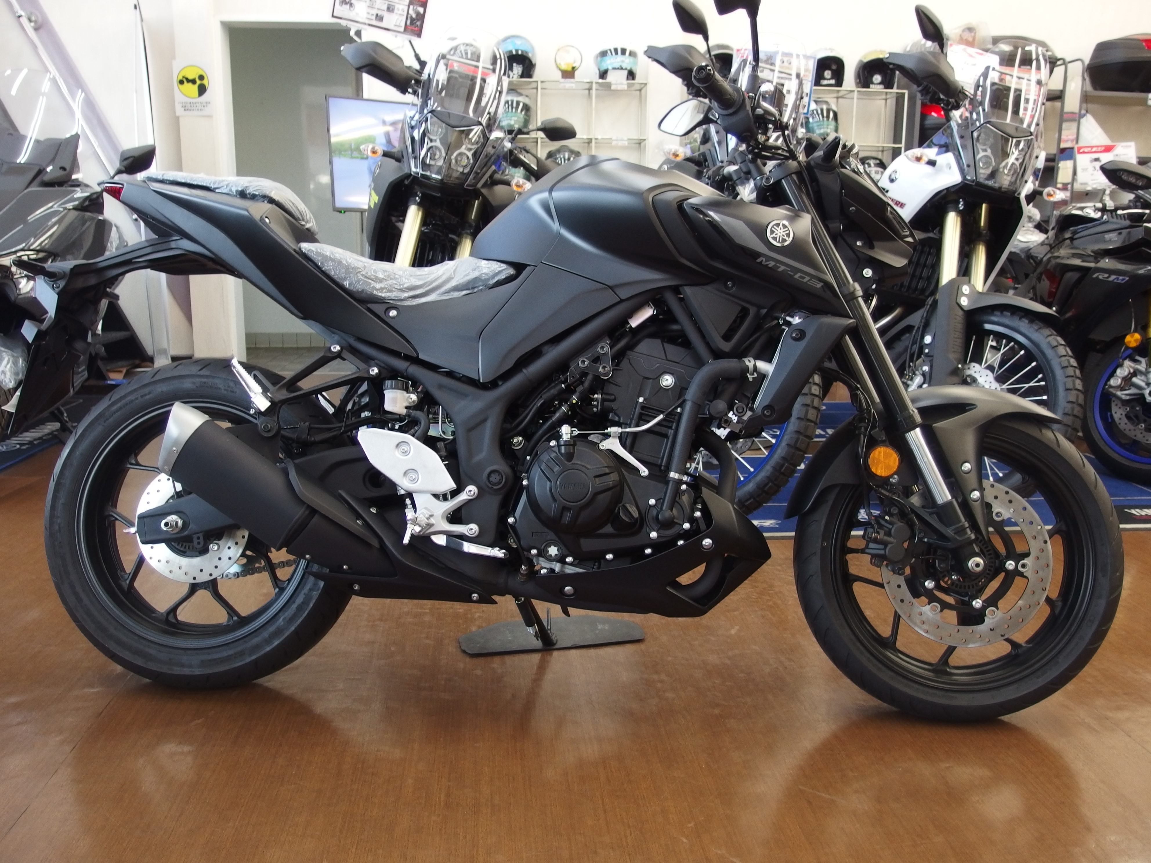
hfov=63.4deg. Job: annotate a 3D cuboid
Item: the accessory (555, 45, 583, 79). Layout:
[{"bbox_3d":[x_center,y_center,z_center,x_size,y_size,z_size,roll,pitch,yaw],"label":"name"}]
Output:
[{"bbox_3d":[-0.043,-2.347,5.920,0.175,0.215,0.090,0,11,-6],"label":"accessory"}]

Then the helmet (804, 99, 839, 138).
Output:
[{"bbox_3d":[1.468,-1.869,5.600,0.260,0.260,0.330,1,11,0],"label":"helmet"}]

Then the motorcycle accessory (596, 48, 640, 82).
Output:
[{"bbox_3d":[0.266,-2.353,5.920,0.265,0.265,0.330,0,11,-6],"label":"motorcycle accessory"}]

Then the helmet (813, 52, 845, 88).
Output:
[{"bbox_3d":[1.658,-2.377,6.100,0.250,0.260,0.310,-1,11,-8],"label":"helmet"}]

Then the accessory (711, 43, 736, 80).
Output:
[{"bbox_3d":[0.979,-2.390,6.050,0.250,0.260,0.320,-1,11,-8],"label":"accessory"}]

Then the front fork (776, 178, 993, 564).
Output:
[{"bbox_3d":[0.535,-0.110,1.687,0.120,0.740,0.250,-25,-3,-1],"label":"front fork"}]

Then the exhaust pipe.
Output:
[{"bbox_3d":[-0.514,0.110,1.586,0.420,0.148,0.120,31,0,2],"label":"exhaust pipe"}]

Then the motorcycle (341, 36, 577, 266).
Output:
[{"bbox_3d":[-0.485,-0.617,3.649,0.900,1.500,2.300,10,9,-9],"label":"motorcycle"}]

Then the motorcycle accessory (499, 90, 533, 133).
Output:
[{"bbox_3d":[-0.389,-2.019,5.880,0.255,0.270,0.330,0,11,-6],"label":"motorcycle accessory"}]

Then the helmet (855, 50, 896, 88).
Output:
[{"bbox_3d":[1.816,-2.185,5.620,0.255,0.245,0.310,1,11,4],"label":"helmet"}]

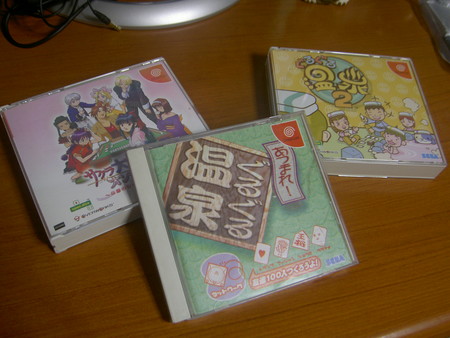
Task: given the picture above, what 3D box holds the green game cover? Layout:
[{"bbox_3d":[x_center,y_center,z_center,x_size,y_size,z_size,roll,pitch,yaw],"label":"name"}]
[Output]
[{"bbox_3d":[0.013,0.029,0.330,0.142,0.011,0.125,-14,76,-14],"label":"green game cover"}]

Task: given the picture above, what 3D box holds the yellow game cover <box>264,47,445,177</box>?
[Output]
[{"bbox_3d":[0.114,-0.053,0.406,0.142,0.024,0.125,2,58,-6],"label":"yellow game cover"}]

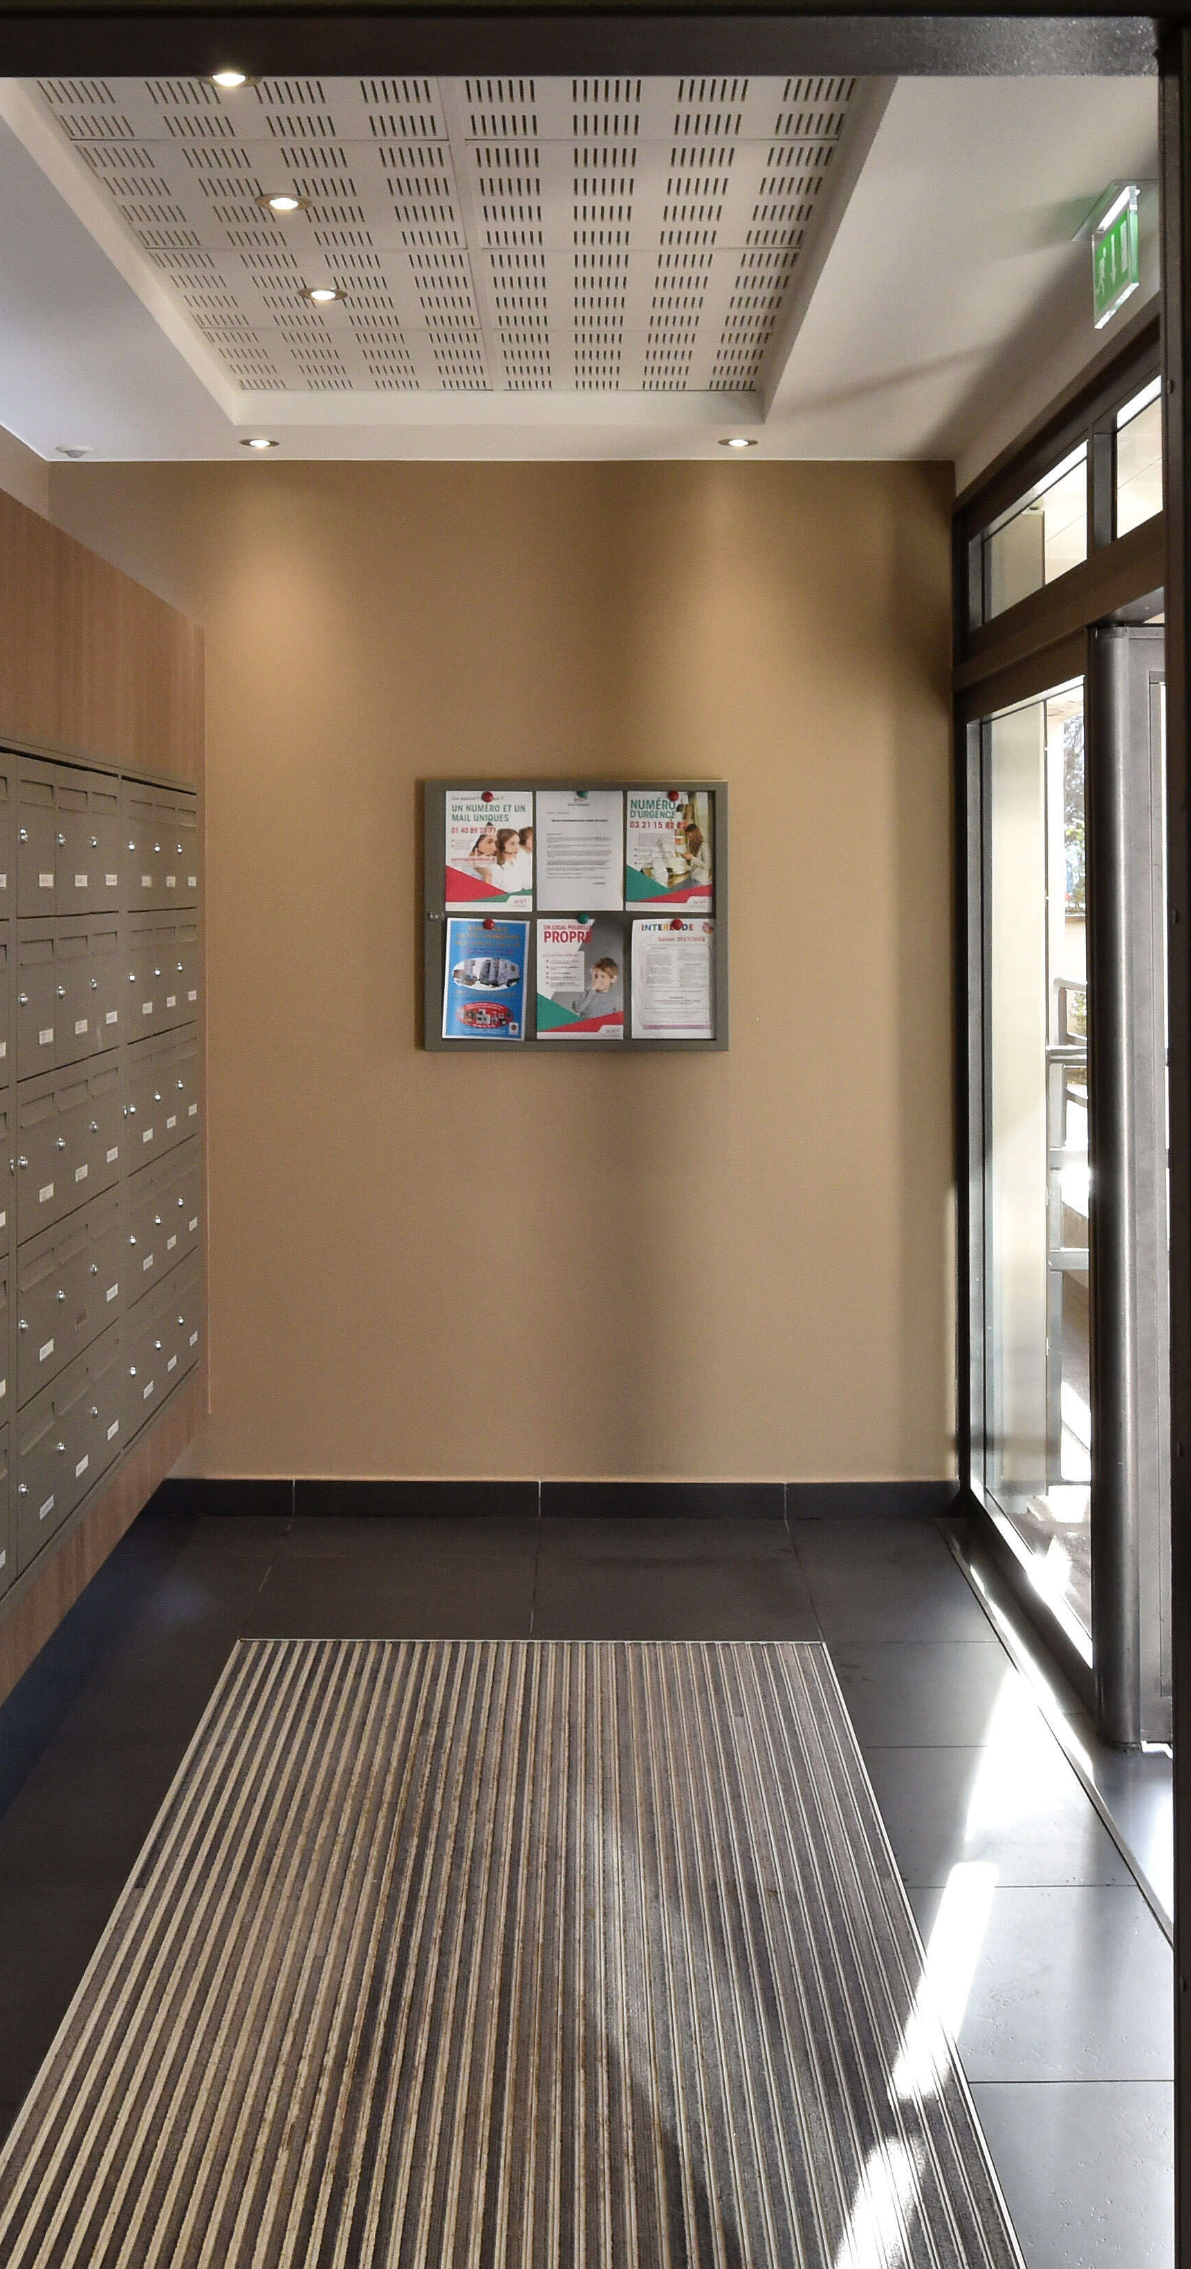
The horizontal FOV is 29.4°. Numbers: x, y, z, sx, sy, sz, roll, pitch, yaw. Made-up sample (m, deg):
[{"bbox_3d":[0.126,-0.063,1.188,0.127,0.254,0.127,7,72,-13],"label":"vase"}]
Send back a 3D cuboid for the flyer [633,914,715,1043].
[{"bbox_3d":[0.191,-0.379,5.570,0.205,0.297,0.015,0,0,0],"label":"flyer"}]

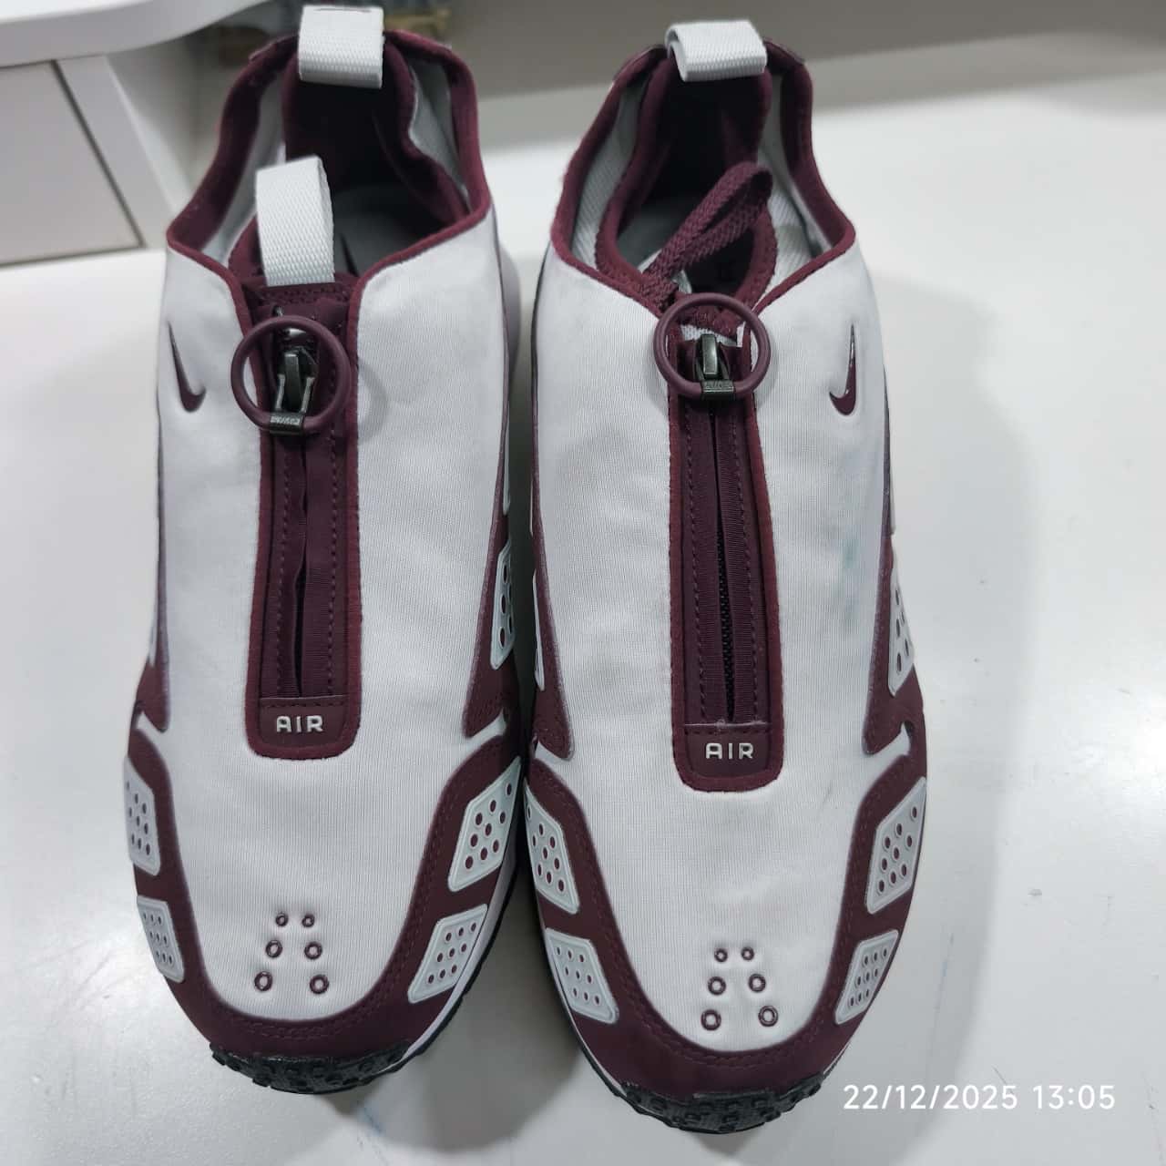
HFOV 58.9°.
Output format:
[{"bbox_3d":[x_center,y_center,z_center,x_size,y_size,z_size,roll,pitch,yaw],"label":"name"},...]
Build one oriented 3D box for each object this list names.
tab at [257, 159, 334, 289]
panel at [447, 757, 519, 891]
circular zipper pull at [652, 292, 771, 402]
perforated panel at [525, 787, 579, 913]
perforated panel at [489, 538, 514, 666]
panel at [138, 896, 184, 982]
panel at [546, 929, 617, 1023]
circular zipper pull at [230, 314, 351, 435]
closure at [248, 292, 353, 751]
[{"bbox_3d":[-0.075,-0.095,0.272,0.019,0.034,0.011,-5,19,-6],"label":"tab"},{"bbox_3d":[-0.026,0.063,0.276,0.004,0.021,0.039,-9,62,36],"label":"panel"},{"bbox_3d":[0.032,-0.059,0.258,0.029,0.006,0.029,-2,79,4],"label":"circular zipper pull"},{"bbox_3d":[-0.009,0.069,0.272,0.004,0.020,0.036,6,63,-32],"label":"perforated panel"},{"bbox_3d":[-0.022,0.005,0.290,0.004,0.026,0.039,-1,84,10],"label":"perforated panel"},{"bbox_3d":[-0.109,0.091,0.268,0.004,0.019,0.027,1,57,-46],"label":"panel"},{"bbox_3d":[0.000,0.098,0.260,0.004,0.017,0.027,1,57,-41],"label":"panel"},{"bbox_3d":[-0.073,-0.052,0.257,0.030,0.005,0.030,-6,100,-14],"label":"circular zipper pull"},{"bbox_3d":[-0.074,-0.018,0.273,0.030,0.014,0.122,-2,83,0],"label":"closure"}]

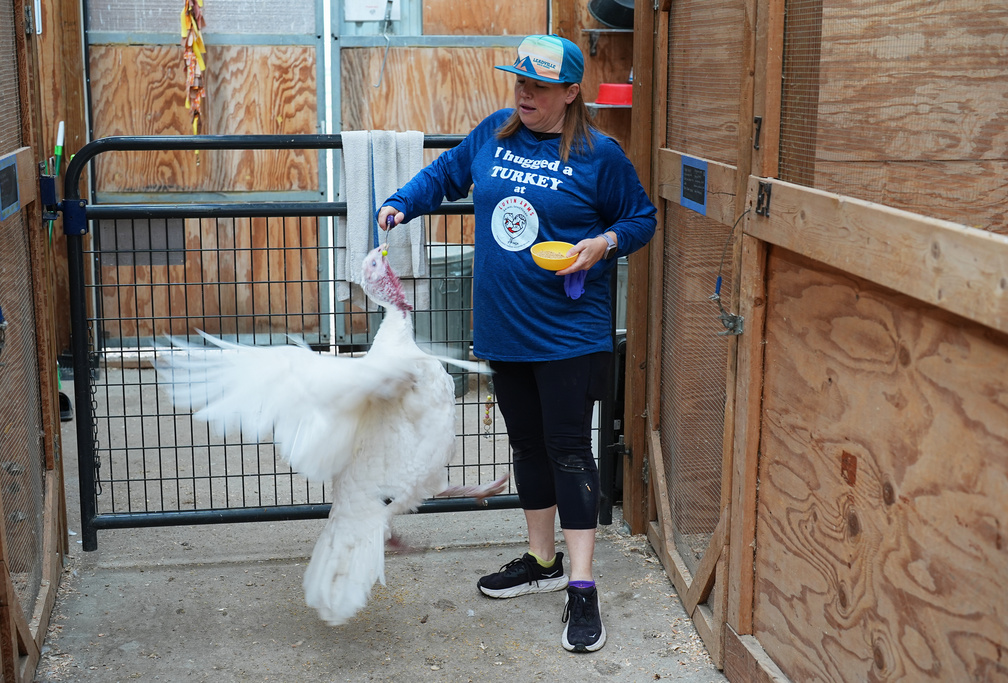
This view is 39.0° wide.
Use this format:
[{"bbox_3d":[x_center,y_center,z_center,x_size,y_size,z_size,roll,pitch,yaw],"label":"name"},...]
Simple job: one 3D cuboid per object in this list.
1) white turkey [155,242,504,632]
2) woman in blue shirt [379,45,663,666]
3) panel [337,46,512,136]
[{"bbox_3d":[-0.416,0.244,3.720,0.820,1.000,0.650,4,11,20],"label":"white turkey"},{"bbox_3d":[0.083,-0.011,3.848,0.600,1.630,0.640,6,11,28],"label":"woman in blue shirt"},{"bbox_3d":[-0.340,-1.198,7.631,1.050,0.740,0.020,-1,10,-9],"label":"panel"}]

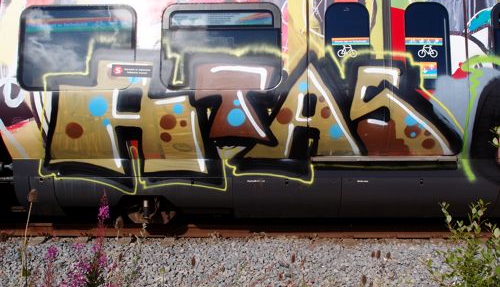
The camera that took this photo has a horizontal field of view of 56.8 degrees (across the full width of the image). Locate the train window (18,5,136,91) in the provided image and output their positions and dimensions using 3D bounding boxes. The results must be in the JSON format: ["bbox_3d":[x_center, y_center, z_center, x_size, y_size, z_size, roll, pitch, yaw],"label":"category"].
[{"bbox_3d":[-2.010,-1.120,5.380,1.360,1.010,0.070,0,-5,0],"label":"train window"}]

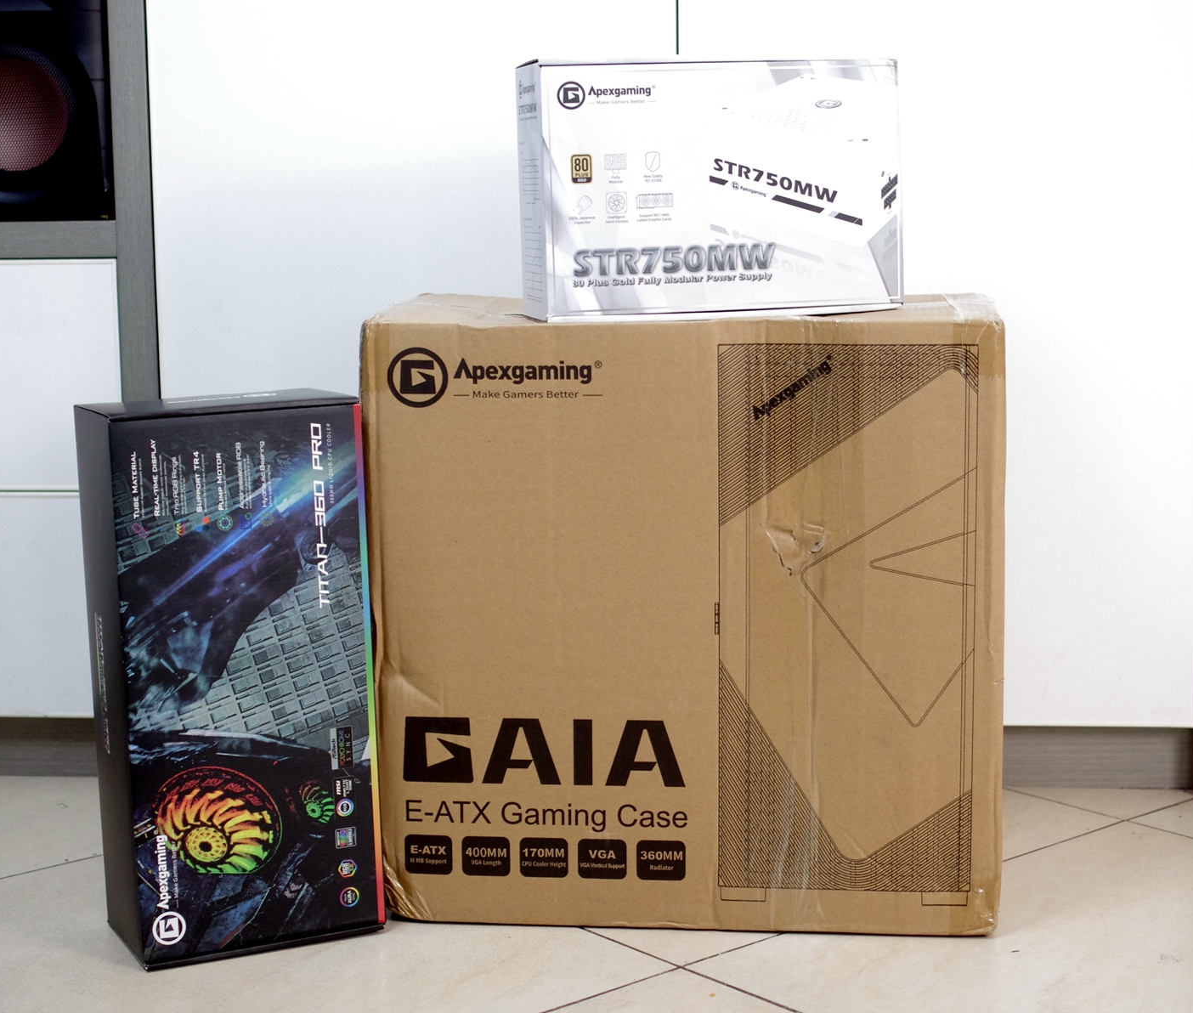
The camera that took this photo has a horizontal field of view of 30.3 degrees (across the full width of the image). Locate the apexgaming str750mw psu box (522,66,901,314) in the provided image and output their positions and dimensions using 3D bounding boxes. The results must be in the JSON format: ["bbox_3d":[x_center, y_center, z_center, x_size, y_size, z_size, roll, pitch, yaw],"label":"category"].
[{"bbox_3d":[0.098,-0.277,1.921,0.318,0.213,0.091,-4,9,-15],"label":"apexgaming str750mw psu box"}]

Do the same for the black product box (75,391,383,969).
[{"bbox_3d":[-0.316,0.140,1.905,0.210,0.461,0.136,-6,9,-25],"label":"black product box"}]

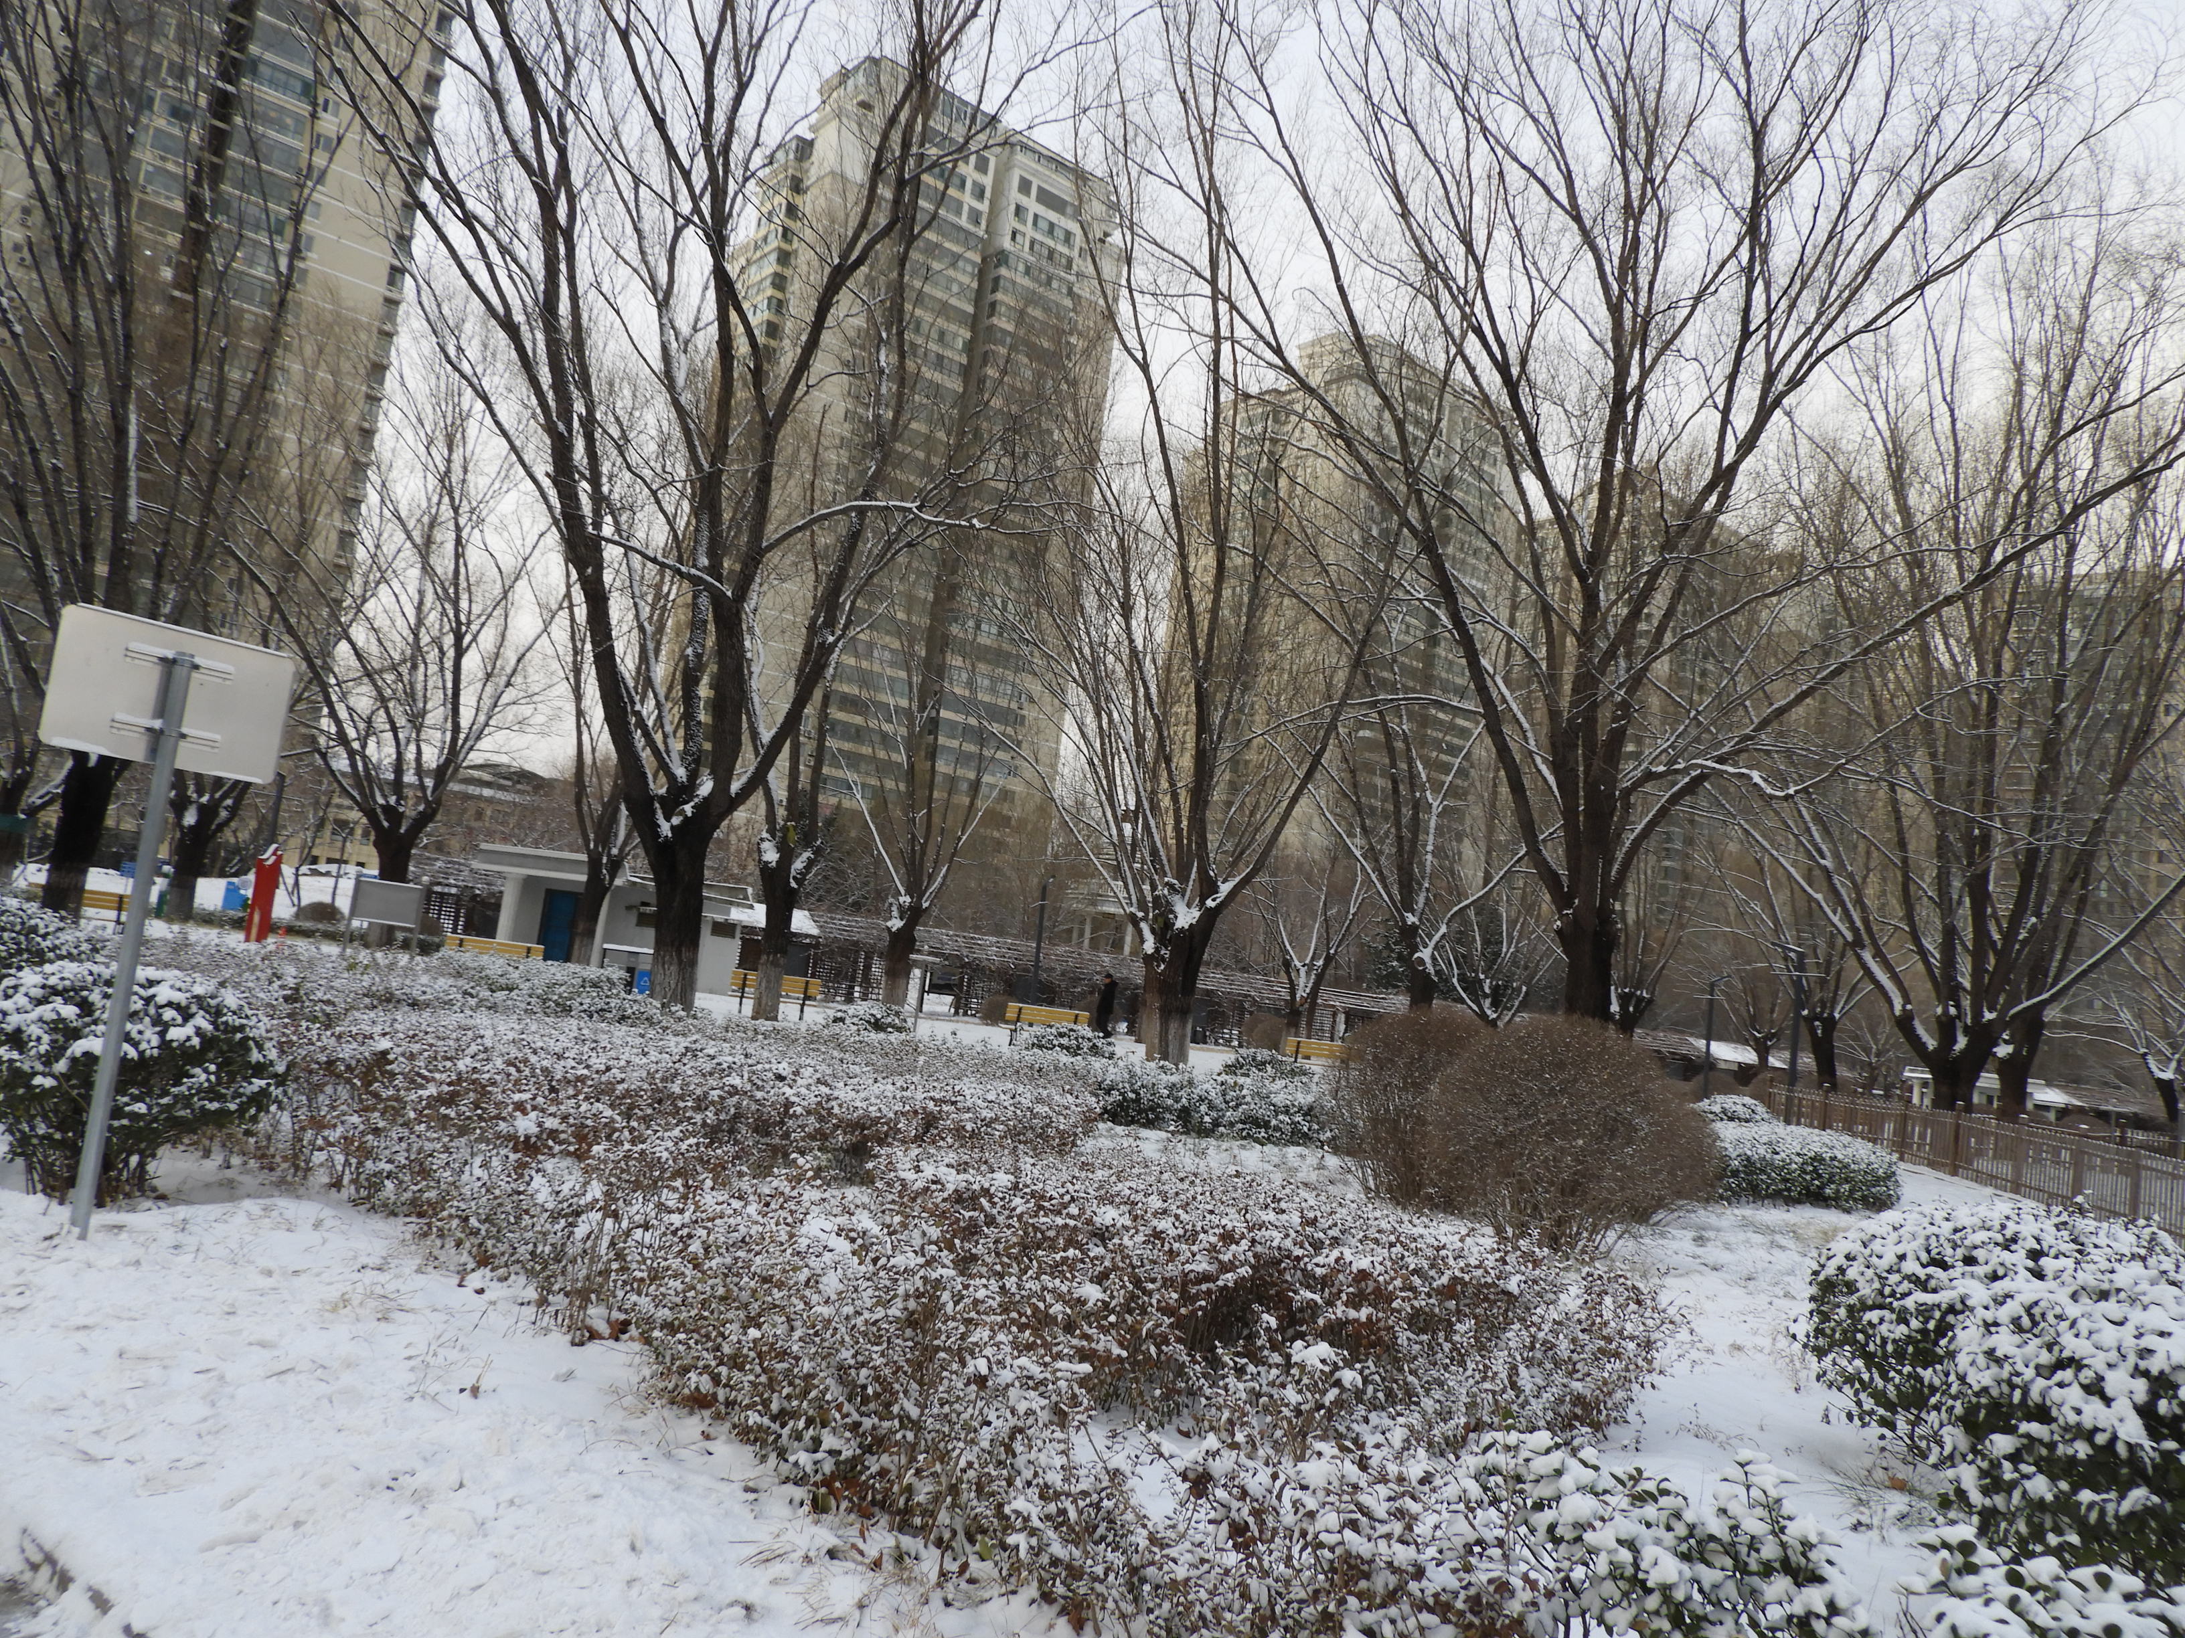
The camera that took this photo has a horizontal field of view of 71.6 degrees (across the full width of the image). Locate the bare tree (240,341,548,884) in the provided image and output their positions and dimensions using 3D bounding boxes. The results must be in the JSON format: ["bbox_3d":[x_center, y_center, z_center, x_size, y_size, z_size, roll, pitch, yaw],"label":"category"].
[{"bbox_3d":[-19.332,-4.037,42.000,7.400,15.200,7.200,10,-7,-24],"label":"bare tree"}]

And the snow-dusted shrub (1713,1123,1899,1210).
[{"bbox_3d":[8.414,4.191,18.440,2.450,0.770,1.900,4,-7,25],"label":"snow-dusted shrub"}]

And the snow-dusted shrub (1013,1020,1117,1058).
[{"bbox_3d":[-0.496,4.041,27.500,1.850,0.660,1.600,7,-6,-1],"label":"snow-dusted shrub"}]

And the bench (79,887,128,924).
[{"bbox_3d":[-20.910,1.924,31.400,1.820,0.820,0.580,11,-7,-33],"label":"bench"}]

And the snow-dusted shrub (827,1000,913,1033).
[{"bbox_3d":[-4.136,3.656,28.235,1.450,0.680,1.350,8,-6,-7],"label":"snow-dusted shrub"}]

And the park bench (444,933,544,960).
[{"bbox_3d":[-10.768,2.646,27.241,1.650,0.800,0.600,8,-6,-11],"label":"park bench"}]

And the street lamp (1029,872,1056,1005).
[{"bbox_3d":[-1.379,3.599,41.213,0.550,4.150,0.300,7,-6,0],"label":"street lamp"}]

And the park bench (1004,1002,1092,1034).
[{"bbox_3d":[-0.877,4.136,29.441,1.650,0.800,0.600,9,-6,-14],"label":"park bench"}]

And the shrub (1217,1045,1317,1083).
[{"bbox_3d":[2.945,4.251,25.500,1.600,0.650,1.500,6,-6,6],"label":"shrub"}]

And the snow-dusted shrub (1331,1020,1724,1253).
[{"bbox_3d":[3.593,2.486,12.487,2.750,1.700,2.400,5,-6,17],"label":"snow-dusted shrub"}]

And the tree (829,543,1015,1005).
[{"bbox_3d":[-3.849,-0.727,35.054,3.900,10.800,3.900,7,-6,0],"label":"tree"}]

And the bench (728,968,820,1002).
[{"bbox_3d":[-6.319,3.549,30.200,1.760,0.820,0.580,8,-6,-12],"label":"bench"}]

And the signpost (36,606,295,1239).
[{"bbox_3d":[-3.922,0.437,6.193,0.120,2.470,0.870,1,-8,44],"label":"signpost"}]

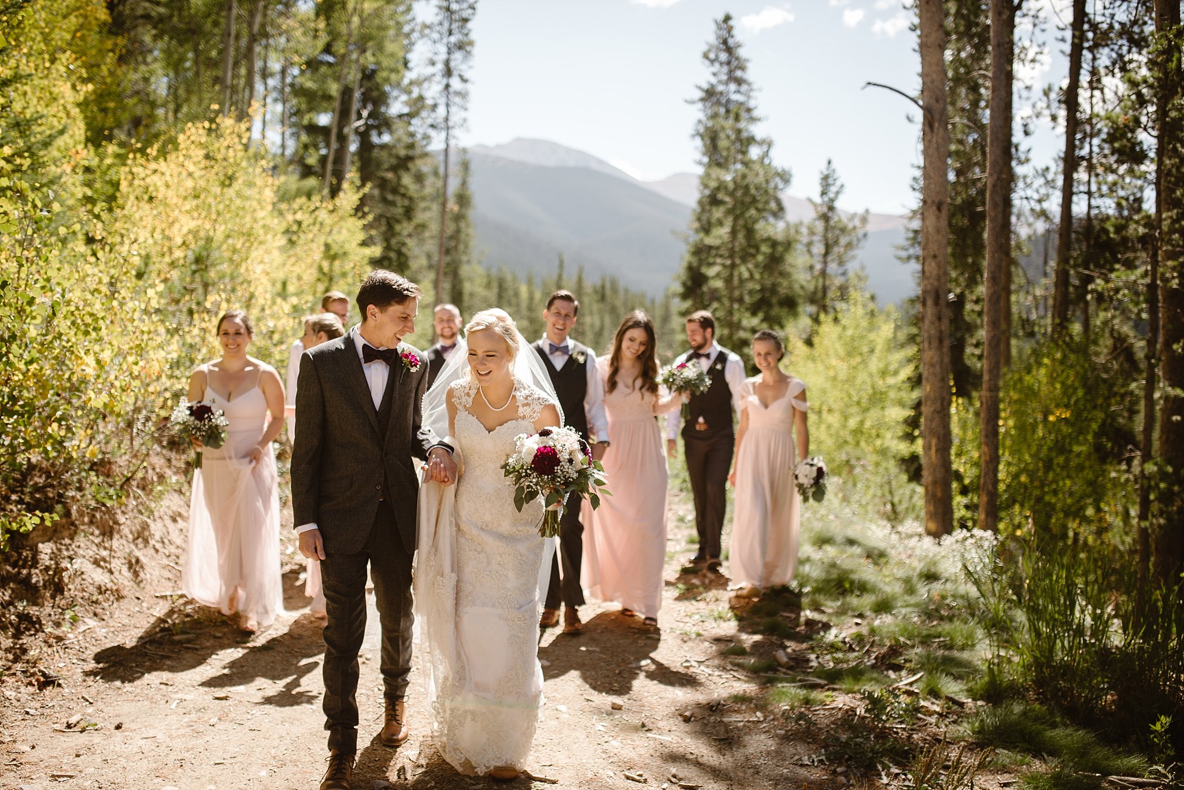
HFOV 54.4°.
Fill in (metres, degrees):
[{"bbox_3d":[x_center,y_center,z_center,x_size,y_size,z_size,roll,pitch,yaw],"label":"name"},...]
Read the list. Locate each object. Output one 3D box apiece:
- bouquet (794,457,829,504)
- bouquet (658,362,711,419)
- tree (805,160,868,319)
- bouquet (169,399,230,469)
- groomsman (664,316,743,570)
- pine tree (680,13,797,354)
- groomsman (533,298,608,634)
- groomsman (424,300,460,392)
[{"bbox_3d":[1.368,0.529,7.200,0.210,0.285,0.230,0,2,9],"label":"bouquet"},{"bbox_3d":[0.487,-0.027,6.000,0.265,0.300,0.250,0,2,5],"label":"bouquet"},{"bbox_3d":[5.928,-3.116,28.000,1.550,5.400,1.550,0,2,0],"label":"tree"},{"bbox_3d":[-2.027,0.201,5.950,0.310,0.355,0.280,0,2,-6],"label":"bouquet"},{"bbox_3d":[0.774,0.303,7.930,0.540,1.800,0.400,1,2,18],"label":"groomsman"},{"bbox_3d":[3.417,-4.523,27.000,2.950,8.900,2.900,0,2,0],"label":"pine tree"},{"bbox_3d":[-0.136,0.349,6.170,0.540,1.830,0.420,0,2,0],"label":"groomsman"},{"bbox_3d":[-1.064,0.247,8.200,0.520,1.800,0.380,0,2,-5],"label":"groomsman"}]

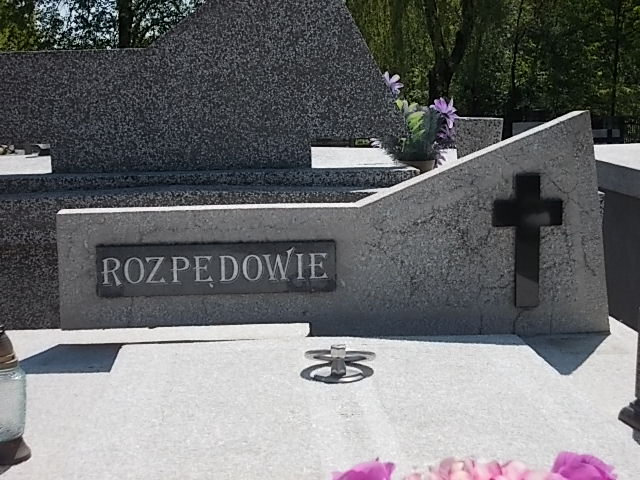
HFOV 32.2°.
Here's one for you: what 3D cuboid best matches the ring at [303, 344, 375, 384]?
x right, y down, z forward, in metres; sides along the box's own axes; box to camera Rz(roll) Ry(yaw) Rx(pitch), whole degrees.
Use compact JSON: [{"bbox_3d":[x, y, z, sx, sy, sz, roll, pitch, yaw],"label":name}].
[{"bbox_3d":[0.034,0.210,1.950,0.125,0.052,0.125,-1,8,0],"label":"ring"}]

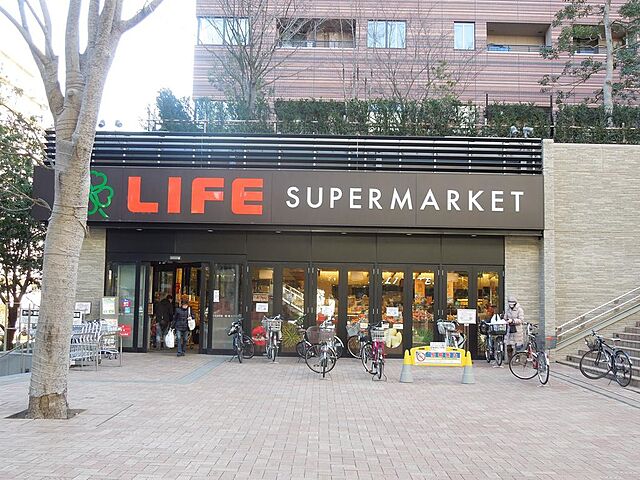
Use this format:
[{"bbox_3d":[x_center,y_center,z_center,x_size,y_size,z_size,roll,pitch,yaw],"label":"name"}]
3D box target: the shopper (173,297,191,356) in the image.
[{"bbox_3d":[-3.799,2.390,19.782,0.500,1.570,0.380,1,-5,0],"label":"shopper"}]

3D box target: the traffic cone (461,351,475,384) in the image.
[{"bbox_3d":[2.823,2.399,13.634,0.270,0.620,0.270,1,-5,0],"label":"traffic cone"}]

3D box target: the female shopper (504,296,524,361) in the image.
[{"bbox_3d":[5.065,2.322,18.780,0.520,1.680,0.420,-3,-6,37],"label":"female shopper"}]

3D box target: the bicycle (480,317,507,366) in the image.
[{"bbox_3d":[4.481,2.689,18.624,0.580,1.080,1.680,2,-5,-10],"label":"bicycle"}]

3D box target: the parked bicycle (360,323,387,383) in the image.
[{"bbox_3d":[1.046,2.199,14.471,0.520,1.100,1.720,1,-5,-3],"label":"parked bicycle"}]

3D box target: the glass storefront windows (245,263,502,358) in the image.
[{"bbox_3d":[1.397,1.828,18.696,6.691,2.477,0.120,1,-5,0],"label":"glass storefront windows"}]

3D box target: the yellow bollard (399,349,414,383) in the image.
[{"bbox_3d":[1.720,2.480,14.335,0.310,0.670,0.310,1,-5,0],"label":"yellow bollard"}]

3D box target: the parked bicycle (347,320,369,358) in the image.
[{"bbox_3d":[1.043,2.661,19.039,0.620,1.080,1.650,1,-5,-5],"label":"parked bicycle"}]

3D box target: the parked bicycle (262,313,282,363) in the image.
[{"bbox_3d":[-1.208,2.456,18.059,0.540,1.100,1.720,1,-5,-7],"label":"parked bicycle"}]

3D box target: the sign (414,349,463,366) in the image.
[{"bbox_3d":[2.357,2.342,14.345,0.990,0.370,0.070,1,-5,0],"label":"sign"}]

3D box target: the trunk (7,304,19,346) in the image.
[{"bbox_3d":[-9.971,2.805,23.381,0.340,1.500,0.340,1,-5,0],"label":"trunk"}]

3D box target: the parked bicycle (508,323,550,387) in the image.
[{"bbox_3d":[4.096,2.222,14.172,0.580,1.100,1.700,1,-5,-4],"label":"parked bicycle"}]

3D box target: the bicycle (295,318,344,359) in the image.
[{"bbox_3d":[0.011,2.530,18.606,1.680,1.080,0.550,5,-6,-40],"label":"bicycle"}]

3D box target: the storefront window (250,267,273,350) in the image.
[{"bbox_3d":[-1.650,1.977,20.512,0.650,2.450,0.070,1,-5,0],"label":"storefront window"}]

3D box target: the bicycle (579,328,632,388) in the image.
[{"bbox_3d":[5.466,2.240,13.821,0.570,1.050,1.700,1,-5,-4],"label":"bicycle"}]

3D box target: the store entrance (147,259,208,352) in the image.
[{"bbox_3d":[-4.056,1.935,20.524,1.650,2.590,0.200,1,-5,0],"label":"store entrance"}]

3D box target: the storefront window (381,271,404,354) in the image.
[{"bbox_3d":[1.921,1.896,19.262,0.670,2.330,0.100,1,-5,0],"label":"storefront window"}]

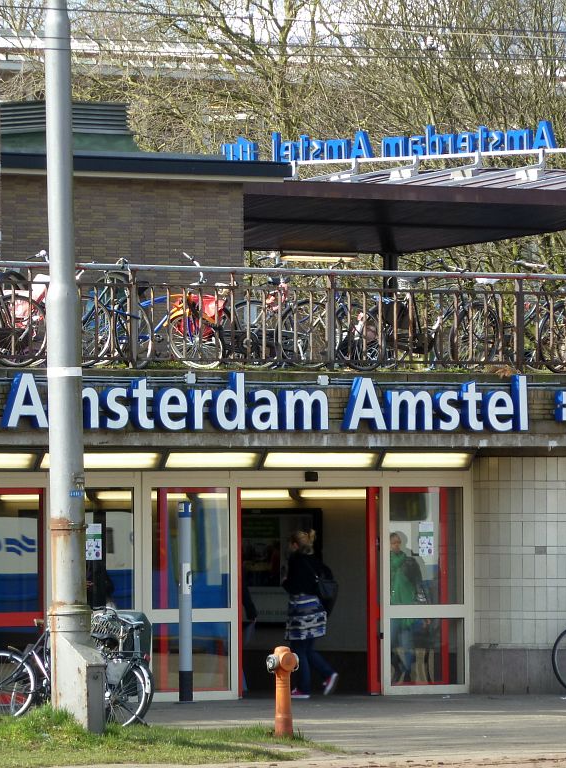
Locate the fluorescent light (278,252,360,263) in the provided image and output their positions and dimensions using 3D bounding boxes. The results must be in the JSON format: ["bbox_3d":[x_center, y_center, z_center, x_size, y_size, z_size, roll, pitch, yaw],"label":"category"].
[{"bbox_3d":[0.582,-2.076,126.000,1.550,0.150,0.180,1,-1,-42],"label":"fluorescent light"}]

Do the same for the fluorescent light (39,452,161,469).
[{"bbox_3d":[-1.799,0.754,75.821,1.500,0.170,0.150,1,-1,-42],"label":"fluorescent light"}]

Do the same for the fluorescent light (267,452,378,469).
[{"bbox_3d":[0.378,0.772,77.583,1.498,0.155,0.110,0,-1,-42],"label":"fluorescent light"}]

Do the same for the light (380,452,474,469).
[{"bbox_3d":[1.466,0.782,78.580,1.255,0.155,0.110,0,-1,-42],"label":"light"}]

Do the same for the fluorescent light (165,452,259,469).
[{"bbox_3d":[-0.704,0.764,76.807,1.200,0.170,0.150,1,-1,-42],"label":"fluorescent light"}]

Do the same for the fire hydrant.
[{"bbox_3d":[0.000,2.721,68.000,0.270,0.810,0.200,0,-1,-22],"label":"fire hydrant"}]

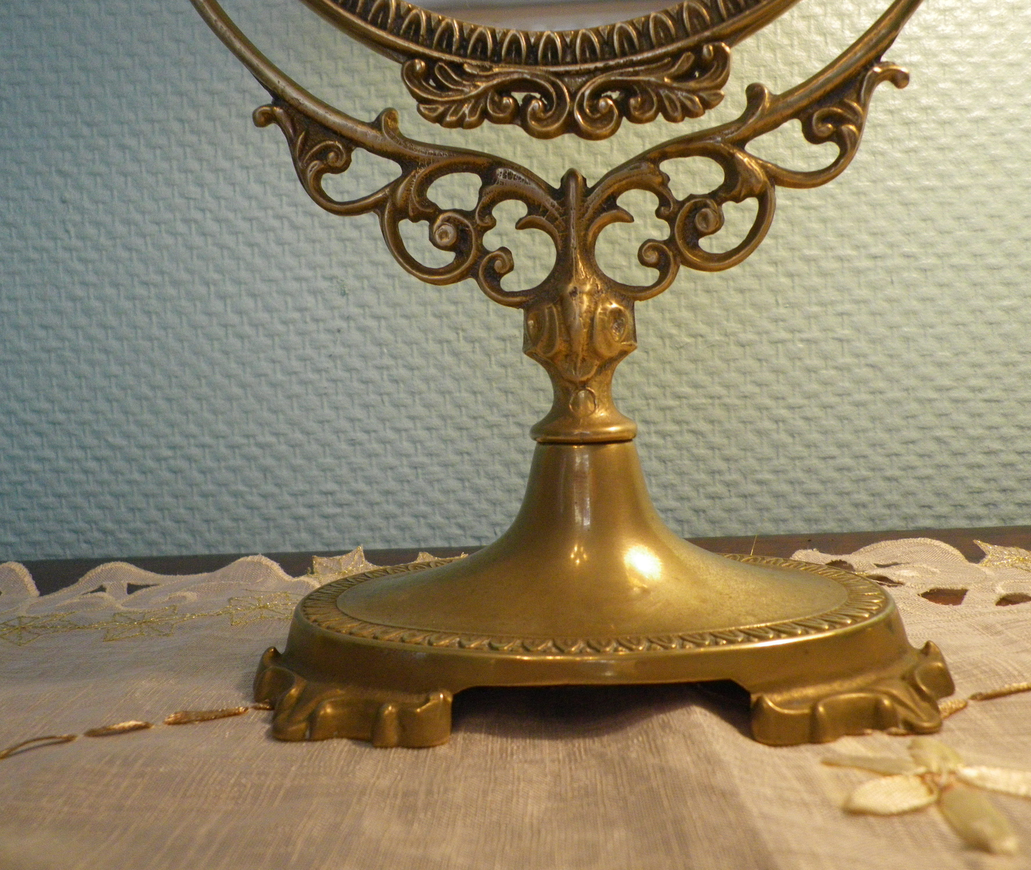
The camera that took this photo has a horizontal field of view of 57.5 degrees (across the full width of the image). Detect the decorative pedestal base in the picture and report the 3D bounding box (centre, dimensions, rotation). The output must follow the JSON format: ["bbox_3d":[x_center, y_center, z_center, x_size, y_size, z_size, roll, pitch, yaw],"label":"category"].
[{"bbox_3d":[0.019,0.029,0.243,0.164,0.056,0.103,-2,9,3],"label":"decorative pedestal base"}]

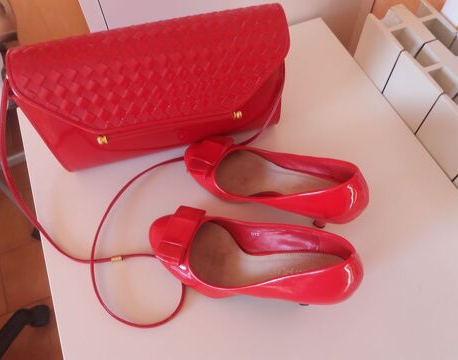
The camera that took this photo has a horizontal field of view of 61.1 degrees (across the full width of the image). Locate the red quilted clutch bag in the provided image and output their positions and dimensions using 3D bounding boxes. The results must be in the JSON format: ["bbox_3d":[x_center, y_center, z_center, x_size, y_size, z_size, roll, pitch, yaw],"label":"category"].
[{"bbox_3d":[-0.078,-0.113,0.466,0.289,0.157,0.076,-14,61,-7],"label":"red quilted clutch bag"}]

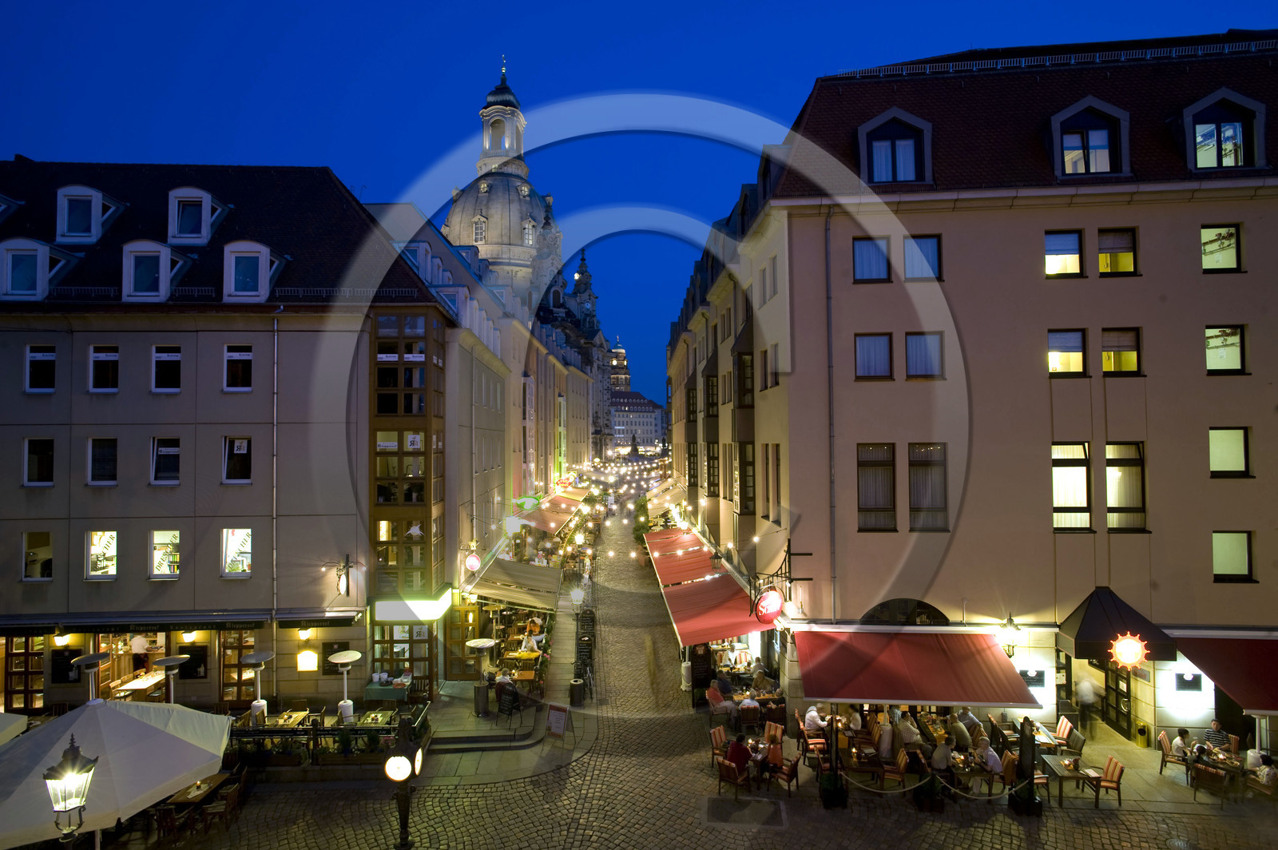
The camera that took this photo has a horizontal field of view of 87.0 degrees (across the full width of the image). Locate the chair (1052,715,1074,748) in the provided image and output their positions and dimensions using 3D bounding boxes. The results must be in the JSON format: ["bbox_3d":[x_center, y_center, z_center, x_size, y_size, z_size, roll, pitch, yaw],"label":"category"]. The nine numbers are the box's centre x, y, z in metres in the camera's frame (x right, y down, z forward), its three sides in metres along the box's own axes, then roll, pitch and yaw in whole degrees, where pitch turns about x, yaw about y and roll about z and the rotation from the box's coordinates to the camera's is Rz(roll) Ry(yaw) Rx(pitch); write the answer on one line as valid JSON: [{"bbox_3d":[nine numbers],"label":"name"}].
[{"bbox_3d":[11.907,8.941,19.237,0.700,0.950,0.620,-1,-2,11],"label":"chair"}]

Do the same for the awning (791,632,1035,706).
[{"bbox_3d":[7.013,6.305,17.648,5.580,1.050,2.780,-1,-2,5],"label":"awning"}]

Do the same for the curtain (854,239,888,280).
[{"bbox_3d":[6.776,-4.822,19.668,1.000,1.200,0.100,-1,-2,5],"label":"curtain"}]

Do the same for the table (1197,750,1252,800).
[{"bbox_3d":[14.937,8.962,17.316,1.130,0.740,0.970,1,-2,-41],"label":"table"}]

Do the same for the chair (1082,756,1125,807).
[{"bbox_3d":[11.605,8.877,16.835,0.700,0.950,0.620,-1,-2,7],"label":"chair"}]

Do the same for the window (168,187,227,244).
[{"bbox_3d":[-15.816,-7.311,24.372,1.436,2.052,1.400,0,-2,-3],"label":"window"}]

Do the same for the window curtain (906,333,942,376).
[{"bbox_3d":[8.245,-2.038,19.508,0.965,1.247,0.120,-1,-2,5],"label":"window curtain"}]

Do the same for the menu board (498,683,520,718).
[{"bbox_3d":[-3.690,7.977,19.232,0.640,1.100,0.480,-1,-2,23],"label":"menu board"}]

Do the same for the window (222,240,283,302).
[{"bbox_3d":[-12.115,-4.674,21.325,1.318,1.909,1.380,0,-2,-3],"label":"window"}]

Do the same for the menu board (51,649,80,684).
[{"bbox_3d":[-17.050,7.199,20.023,0.863,1.061,0.060,0,-2,-3],"label":"menu board"}]

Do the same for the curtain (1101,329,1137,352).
[{"bbox_3d":[13.392,-2.343,18.763,0.912,0.621,0.060,-1,-2,5],"label":"curtain"}]

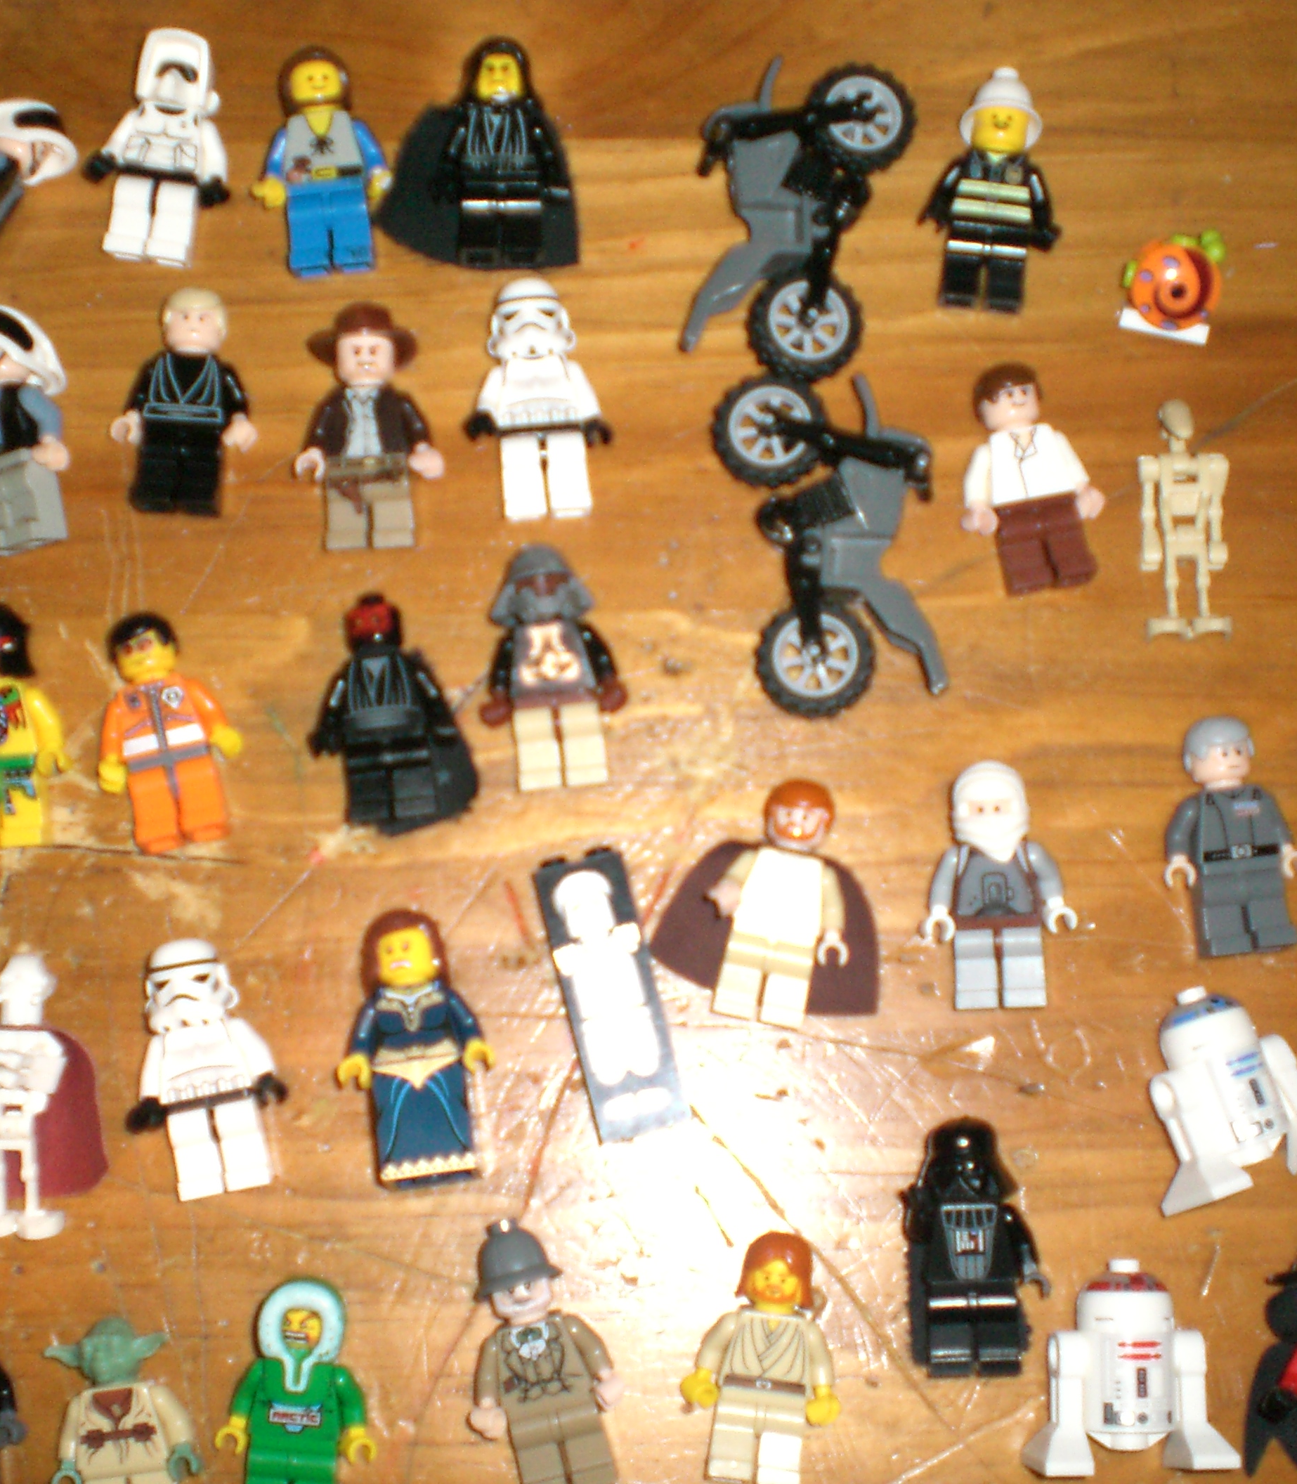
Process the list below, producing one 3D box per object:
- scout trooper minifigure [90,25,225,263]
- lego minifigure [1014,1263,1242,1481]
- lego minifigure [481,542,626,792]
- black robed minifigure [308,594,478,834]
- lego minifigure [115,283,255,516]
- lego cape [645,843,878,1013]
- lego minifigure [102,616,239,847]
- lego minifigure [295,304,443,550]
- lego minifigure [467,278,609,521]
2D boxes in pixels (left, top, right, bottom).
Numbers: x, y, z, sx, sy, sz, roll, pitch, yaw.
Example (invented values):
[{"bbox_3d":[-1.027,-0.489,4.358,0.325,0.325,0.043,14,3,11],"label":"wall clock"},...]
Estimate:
[{"bbox_3d":[-0.088,-0.107,0.391,0.027,0.014,0.044,5,85,1],"label":"scout trooper minifigure"},{"bbox_3d":[0.079,0.103,0.359,0.034,0.016,0.035,1,82,0],"label":"lego minifigure"},{"bbox_3d":[-0.017,-0.013,0.377,0.025,0.014,0.043,-5,85,-1],"label":"lego minifigure"},{"bbox_3d":[-0.044,-0.005,0.380,0.028,0.014,0.041,-7,84,-1],"label":"black robed minifigure"},{"bbox_3d":[-0.083,-0.061,0.390,0.026,0.013,0.041,3,84,1],"label":"lego minifigure"},{"bbox_3d":[0.021,0.032,0.374,0.041,0.007,0.027,12,82,2],"label":"lego cape"},{"bbox_3d":[-0.083,-0.001,0.379,0.025,0.013,0.041,-12,85,-2],"label":"lego minifigure"},{"bbox_3d":[-0.051,-0.058,0.396,0.027,0.018,0.046,-4,88,-2],"label":"lego minifigure"},{"bbox_3d":[-0.020,-0.061,0.390,0.026,0.015,0.043,-5,86,-1],"label":"lego minifigure"}]

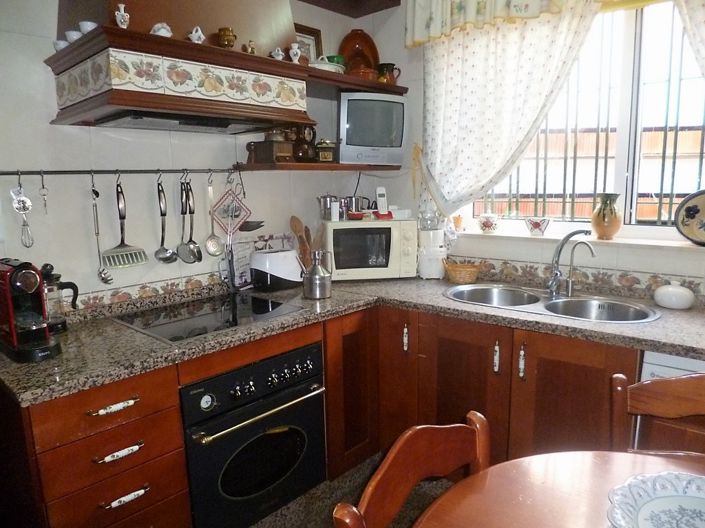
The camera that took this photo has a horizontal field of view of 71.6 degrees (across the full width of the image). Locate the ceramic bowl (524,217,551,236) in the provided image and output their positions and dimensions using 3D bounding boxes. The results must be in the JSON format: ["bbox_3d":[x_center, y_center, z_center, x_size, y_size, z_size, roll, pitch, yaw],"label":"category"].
[{"bbox_3d":[0.912,-0.186,2.401,0.118,0.090,0.115,7,12,43],"label":"ceramic bowl"}]

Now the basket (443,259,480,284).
[{"bbox_3d":[0.534,0.033,2.384,0.192,0.112,0.138,7,13,43],"label":"basket"}]

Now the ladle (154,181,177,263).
[{"bbox_3d":[-0.757,-0.162,1.973,0.088,0.325,0.095,-11,13,-44],"label":"ladle"}]

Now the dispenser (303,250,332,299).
[{"bbox_3d":[-0.165,0.044,2.167,0.145,0.200,0.122,-2,9,0],"label":"dispenser"}]

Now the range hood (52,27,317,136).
[{"bbox_3d":[-0.617,-0.639,1.850,0.540,0.214,0.804,7,12,43],"label":"range hood"}]

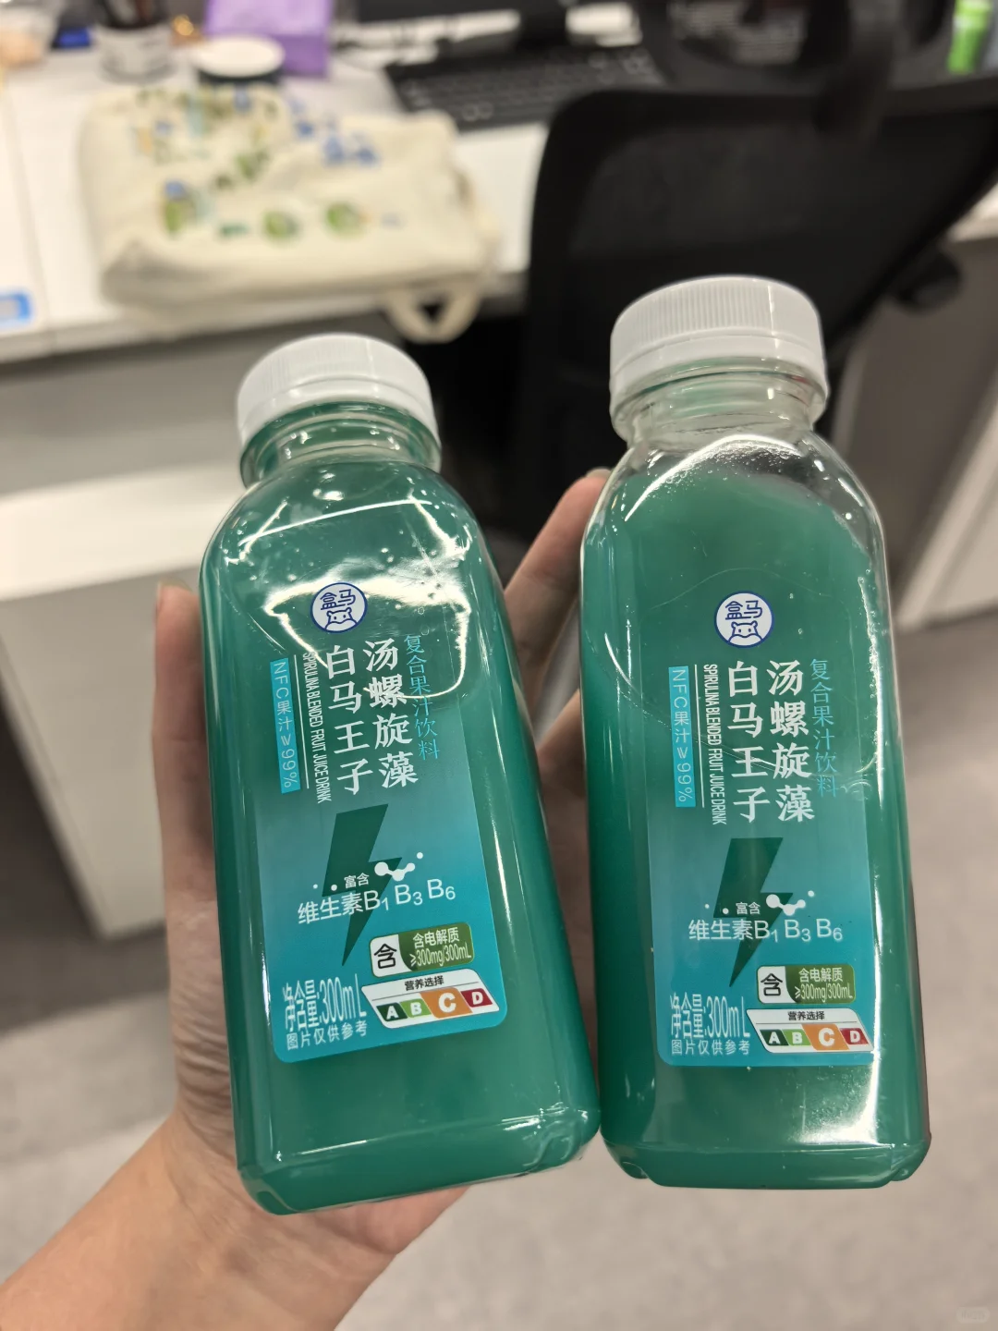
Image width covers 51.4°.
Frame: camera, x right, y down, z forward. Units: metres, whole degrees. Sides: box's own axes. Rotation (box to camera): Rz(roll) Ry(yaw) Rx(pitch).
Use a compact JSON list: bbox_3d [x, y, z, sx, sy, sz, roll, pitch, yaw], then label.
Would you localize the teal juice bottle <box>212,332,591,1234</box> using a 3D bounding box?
[{"bbox_3d":[-0.023,0.012,0.194,0.055,0.055,0.155,-10,65,0],"label":"teal juice bottle"}]

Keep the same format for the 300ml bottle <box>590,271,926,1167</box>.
[{"bbox_3d":[0.044,0.008,0.196,0.055,0.055,0.155,-2,80,6],"label":"300ml bottle"}]

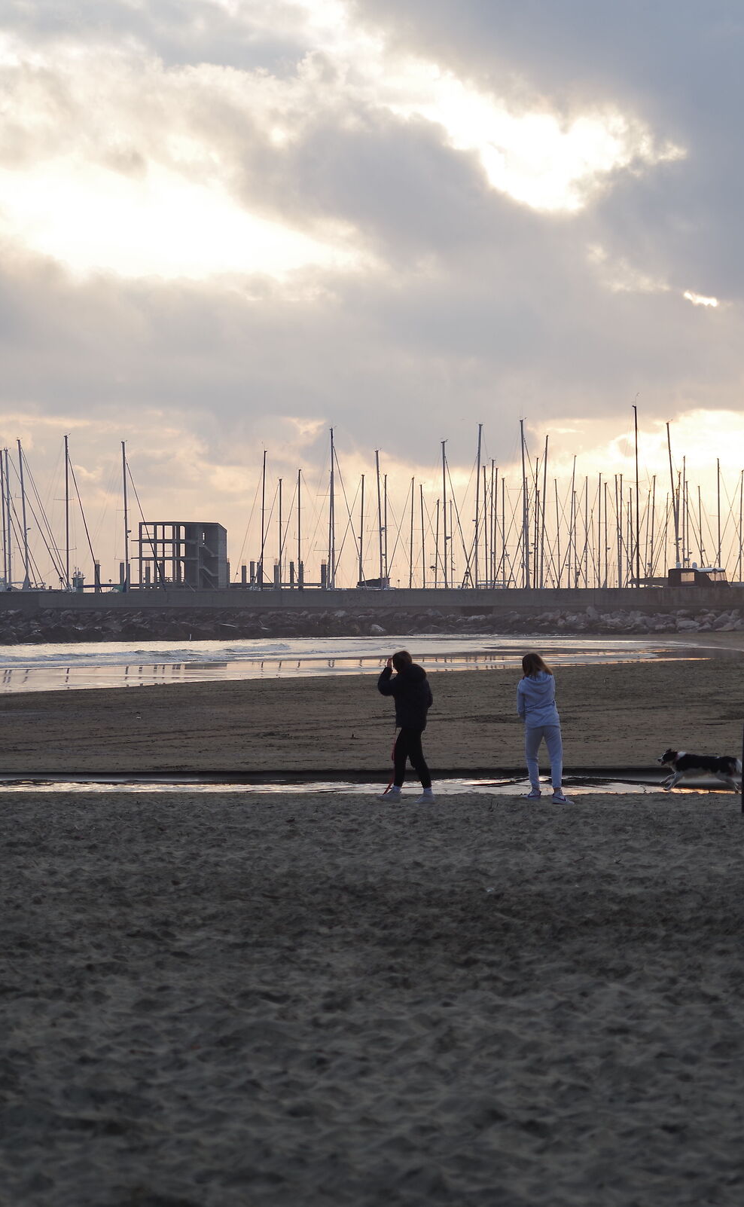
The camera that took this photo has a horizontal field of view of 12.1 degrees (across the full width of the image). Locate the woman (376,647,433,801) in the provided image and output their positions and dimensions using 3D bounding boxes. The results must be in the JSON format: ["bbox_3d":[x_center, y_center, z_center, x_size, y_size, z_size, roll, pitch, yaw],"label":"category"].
[{"bbox_3d":[0.368,1.366,39.000,0.580,1.670,0.550,0,0,34],"label":"woman"}]

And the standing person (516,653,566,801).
[{"bbox_3d":[1.861,1.372,38.600,0.540,1.650,0.450,0,0,-13],"label":"standing person"}]

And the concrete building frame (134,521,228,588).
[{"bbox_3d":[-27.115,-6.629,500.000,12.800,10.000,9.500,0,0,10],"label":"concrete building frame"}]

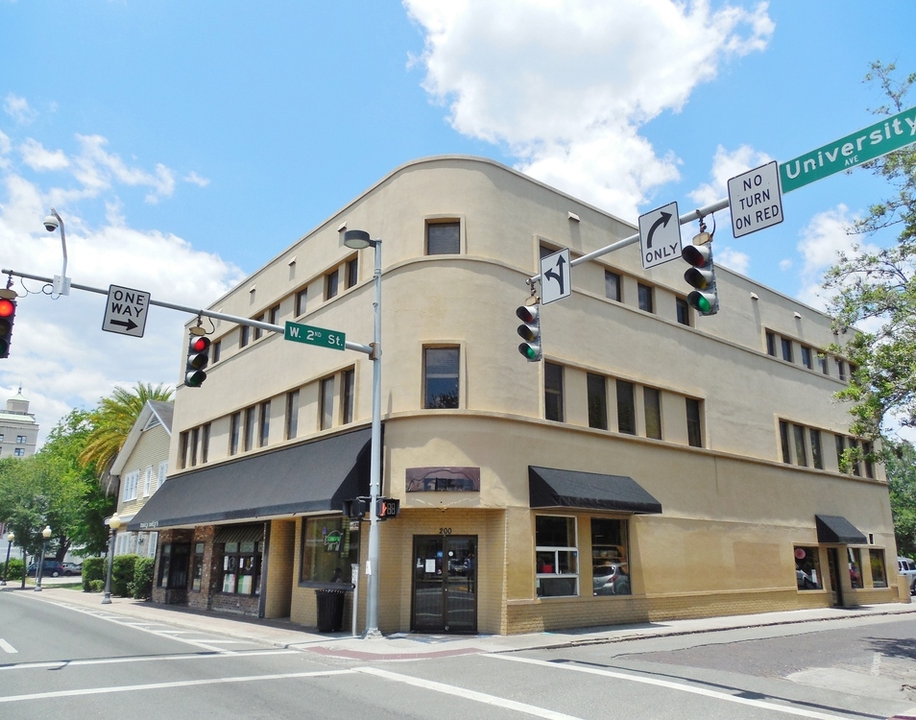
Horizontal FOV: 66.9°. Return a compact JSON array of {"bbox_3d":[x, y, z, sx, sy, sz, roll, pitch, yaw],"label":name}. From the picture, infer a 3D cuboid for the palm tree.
[{"bbox_3d":[-21.877,7.852,45.299,6.400,12.600,6.400,13,-20,-37],"label":"palm tree"}]

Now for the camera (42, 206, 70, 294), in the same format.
[{"bbox_3d":[-7.496,-2.006,13.012,0.600,1.720,0.320,13,-20,-37],"label":"camera"}]

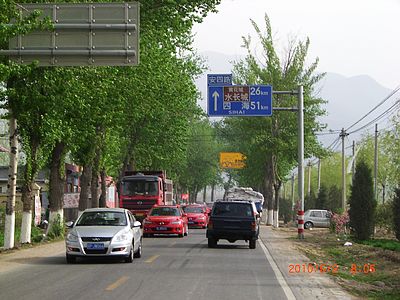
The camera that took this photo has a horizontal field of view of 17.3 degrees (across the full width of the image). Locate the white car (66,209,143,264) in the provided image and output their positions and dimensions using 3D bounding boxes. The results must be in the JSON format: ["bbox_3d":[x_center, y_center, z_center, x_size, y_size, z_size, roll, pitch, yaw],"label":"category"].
[{"bbox_3d":[-2.580,2.288,36.026,1.790,1.460,4.400,0,-2,2],"label":"white car"}]

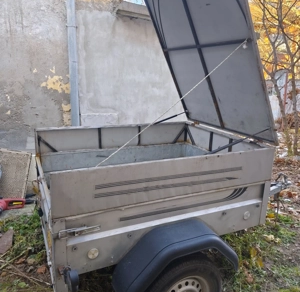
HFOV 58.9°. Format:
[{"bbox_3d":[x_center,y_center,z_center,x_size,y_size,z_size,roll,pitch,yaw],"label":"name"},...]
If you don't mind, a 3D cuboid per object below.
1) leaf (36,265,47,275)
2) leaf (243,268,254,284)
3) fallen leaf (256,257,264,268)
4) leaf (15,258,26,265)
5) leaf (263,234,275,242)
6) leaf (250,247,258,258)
[{"bbox_3d":[-0.921,1.049,2.257,0.080,0.035,0.075,-4,13,-23],"label":"leaf"},{"bbox_3d":[0.822,1.089,2.219,0.070,0.035,0.145,0,12,-3],"label":"leaf"},{"bbox_3d":[0.999,1.053,2.402,0.060,0.035,0.125,3,12,8],"label":"fallen leaf"},{"bbox_3d":[-1.153,1.028,2.366,0.055,0.020,0.100,13,17,43],"label":"leaf"},{"bbox_3d":[1.245,0.972,2.793,0.115,0.035,0.090,8,14,28],"label":"leaf"},{"bbox_3d":[1.002,1.021,2.548,0.065,0.035,0.125,3,12,10],"label":"leaf"}]

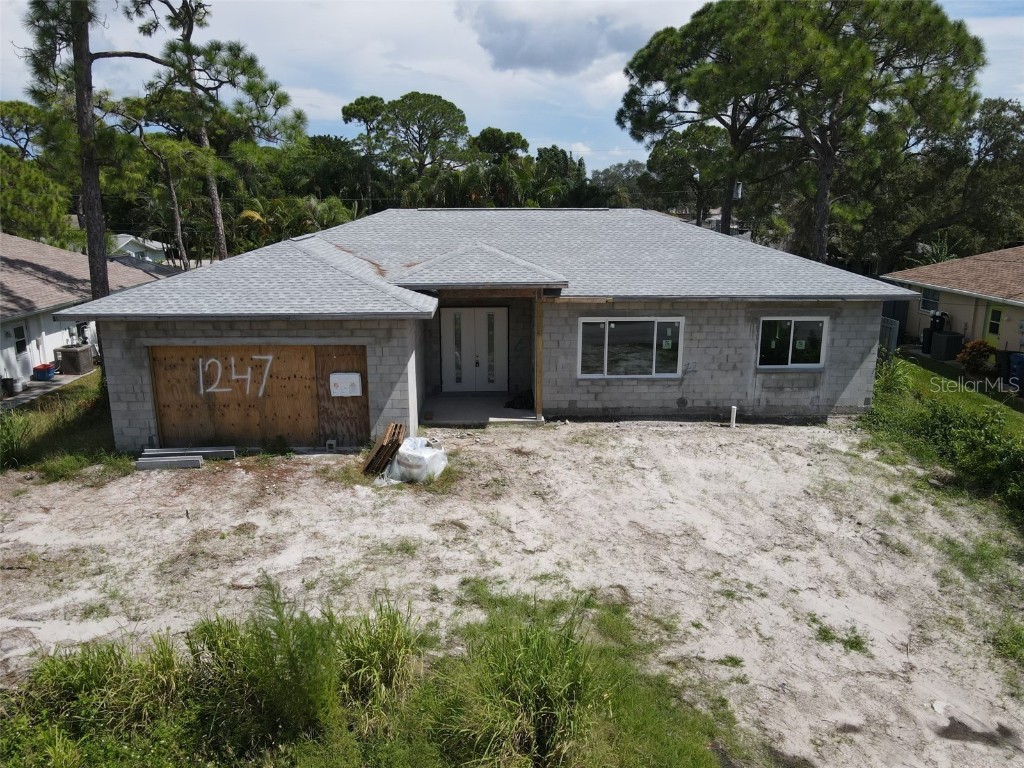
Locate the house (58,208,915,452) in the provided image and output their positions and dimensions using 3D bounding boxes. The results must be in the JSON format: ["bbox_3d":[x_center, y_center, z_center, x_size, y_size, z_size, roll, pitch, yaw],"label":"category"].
[{"bbox_3d":[0.198,-2.673,22.463,20.200,5.650,14.600,0,13,-1],"label":"house"}]

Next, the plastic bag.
[{"bbox_3d":[-1.944,1.561,14.845,1.020,0.620,1.000,11,17,41],"label":"plastic bag"}]

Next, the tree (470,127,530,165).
[{"bbox_3d":[-0.862,-13.498,55.384,4.795,12.346,4.795,0,13,-1],"label":"tree"}]

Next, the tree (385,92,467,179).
[{"bbox_3d":[-6.413,-14.719,55.017,6.822,14.914,6.822,0,13,-1],"label":"tree"}]

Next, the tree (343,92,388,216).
[{"bbox_3d":[-9.648,-12.463,48.292,3.186,13.452,3.186,0,13,-1],"label":"tree"}]

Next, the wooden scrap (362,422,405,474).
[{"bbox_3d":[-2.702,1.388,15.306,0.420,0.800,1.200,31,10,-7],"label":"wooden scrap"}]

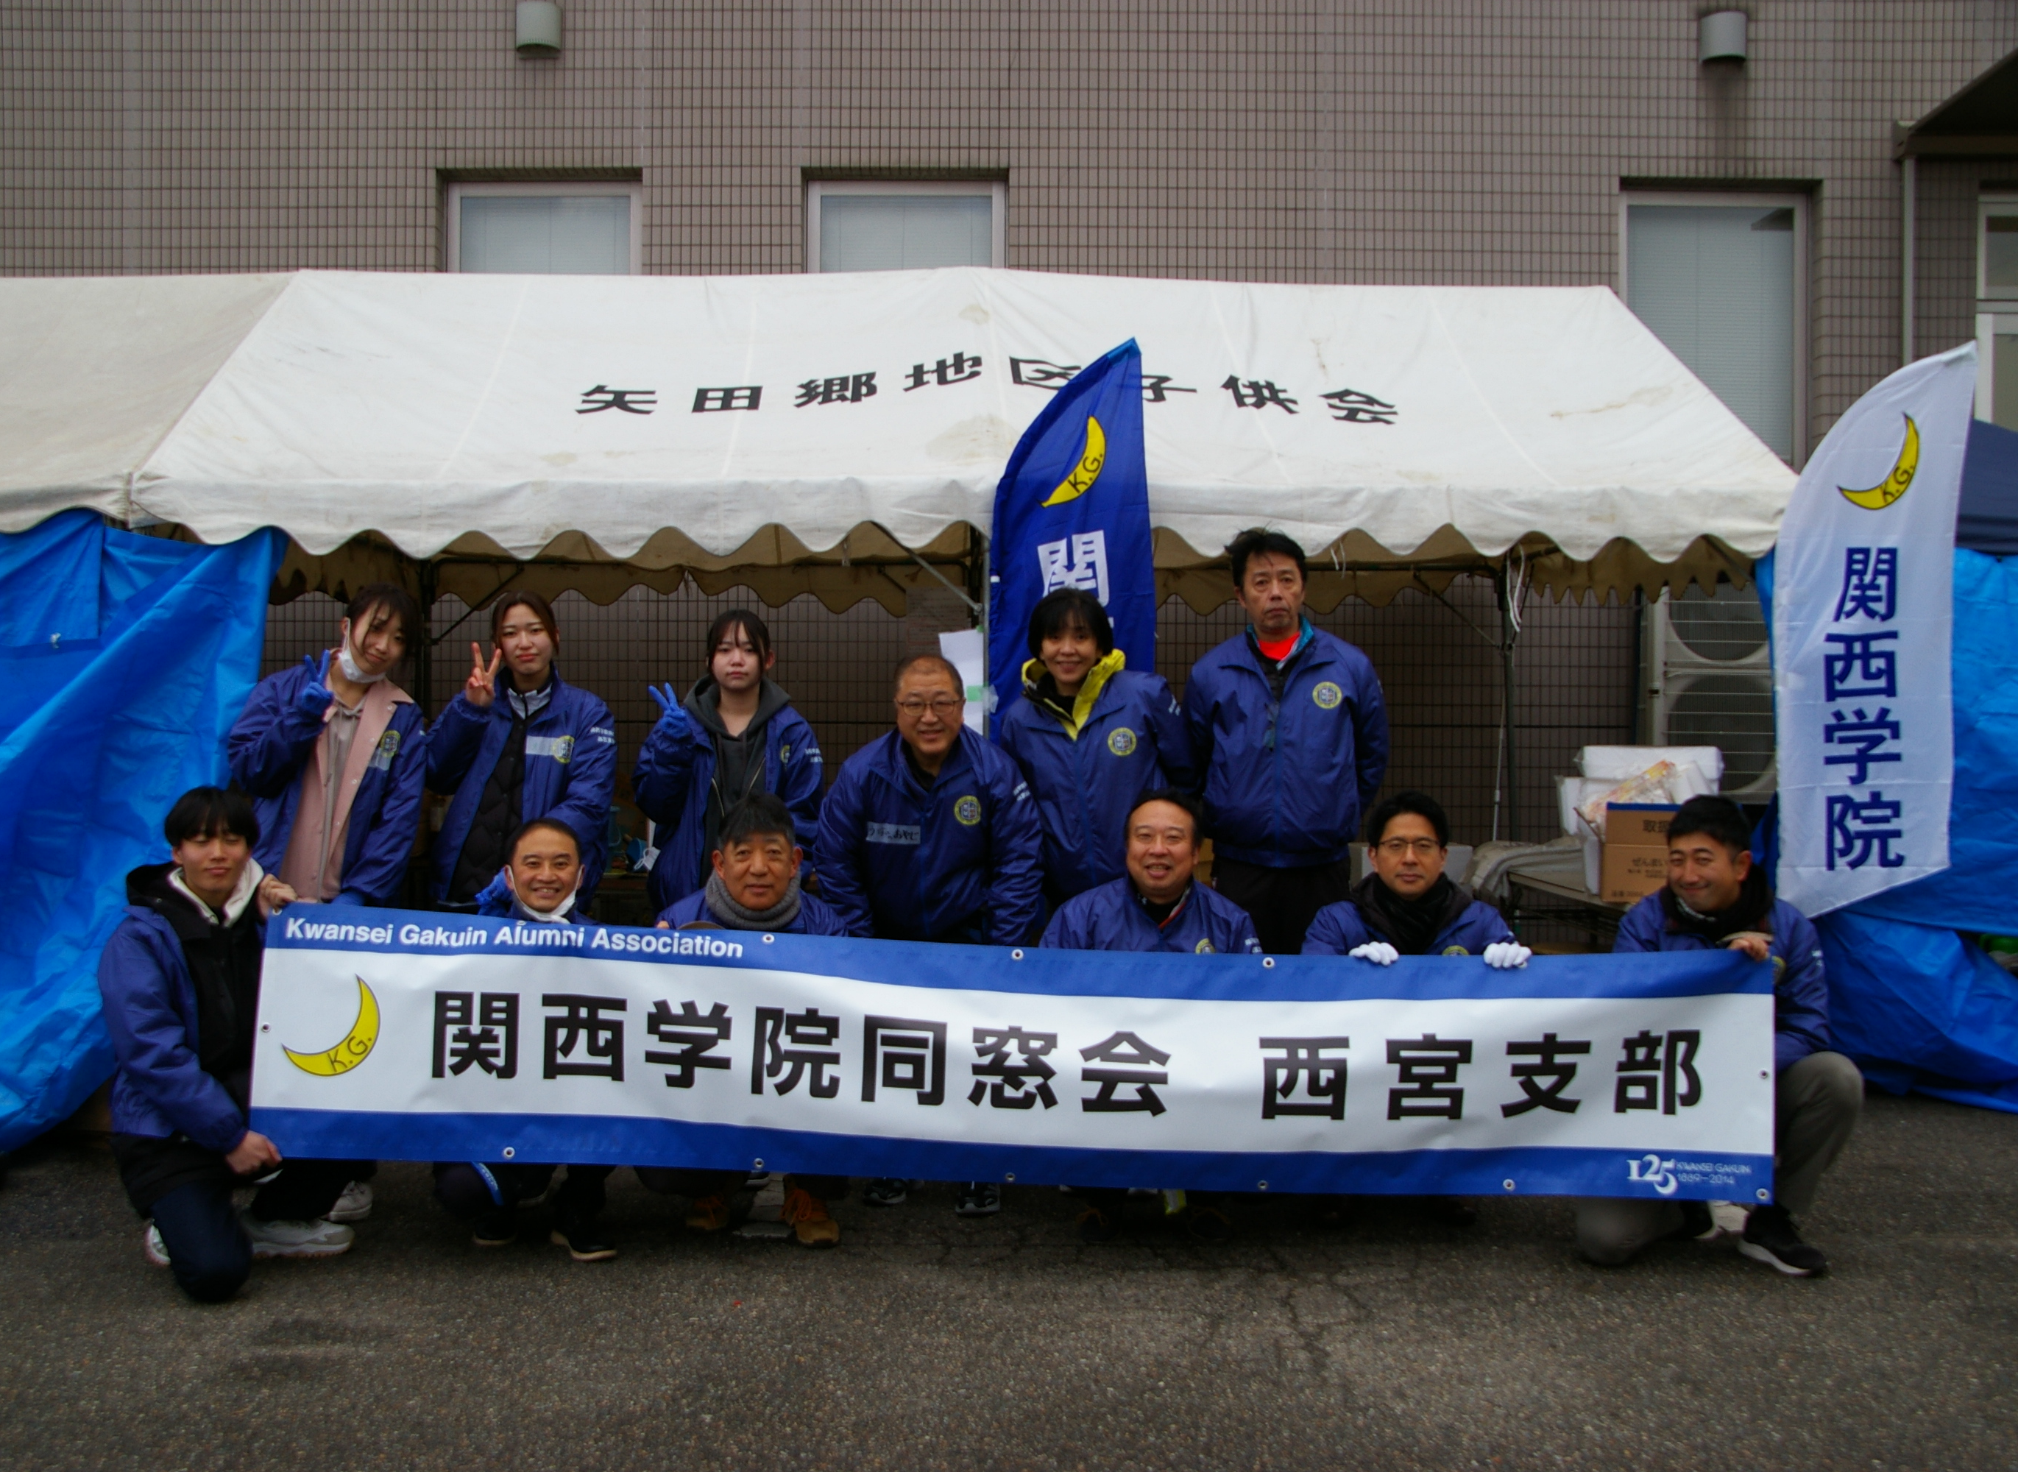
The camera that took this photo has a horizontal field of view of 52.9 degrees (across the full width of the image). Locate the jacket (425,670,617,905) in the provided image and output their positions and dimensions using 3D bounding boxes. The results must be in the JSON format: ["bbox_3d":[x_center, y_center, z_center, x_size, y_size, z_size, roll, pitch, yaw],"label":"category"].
[{"bbox_3d":[-1.280,0.152,5.330,0.500,0.660,0.370,0,0,-6],"label":"jacket"}]

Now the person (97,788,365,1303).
[{"bbox_3d":[-1.750,0.670,4.560,0.580,1.110,0.660,0,0,-38],"label":"person"}]

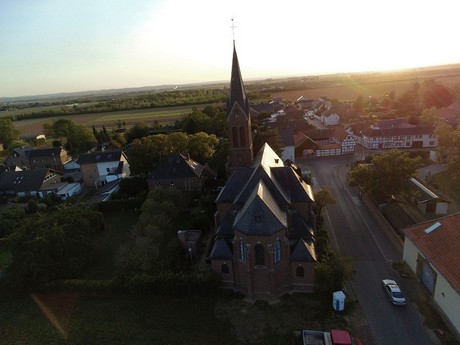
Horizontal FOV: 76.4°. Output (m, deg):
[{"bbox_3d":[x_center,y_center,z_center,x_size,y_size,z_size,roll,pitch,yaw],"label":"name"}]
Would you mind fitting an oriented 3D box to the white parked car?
[{"bbox_3d":[22.323,16.021,39.780,1.760,1.430,4.550,0,18,12],"label":"white parked car"}]

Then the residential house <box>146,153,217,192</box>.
[{"bbox_3d":[-15.291,-0.870,88.921,17.200,10.000,12.500,-3,17,2],"label":"residential house"}]

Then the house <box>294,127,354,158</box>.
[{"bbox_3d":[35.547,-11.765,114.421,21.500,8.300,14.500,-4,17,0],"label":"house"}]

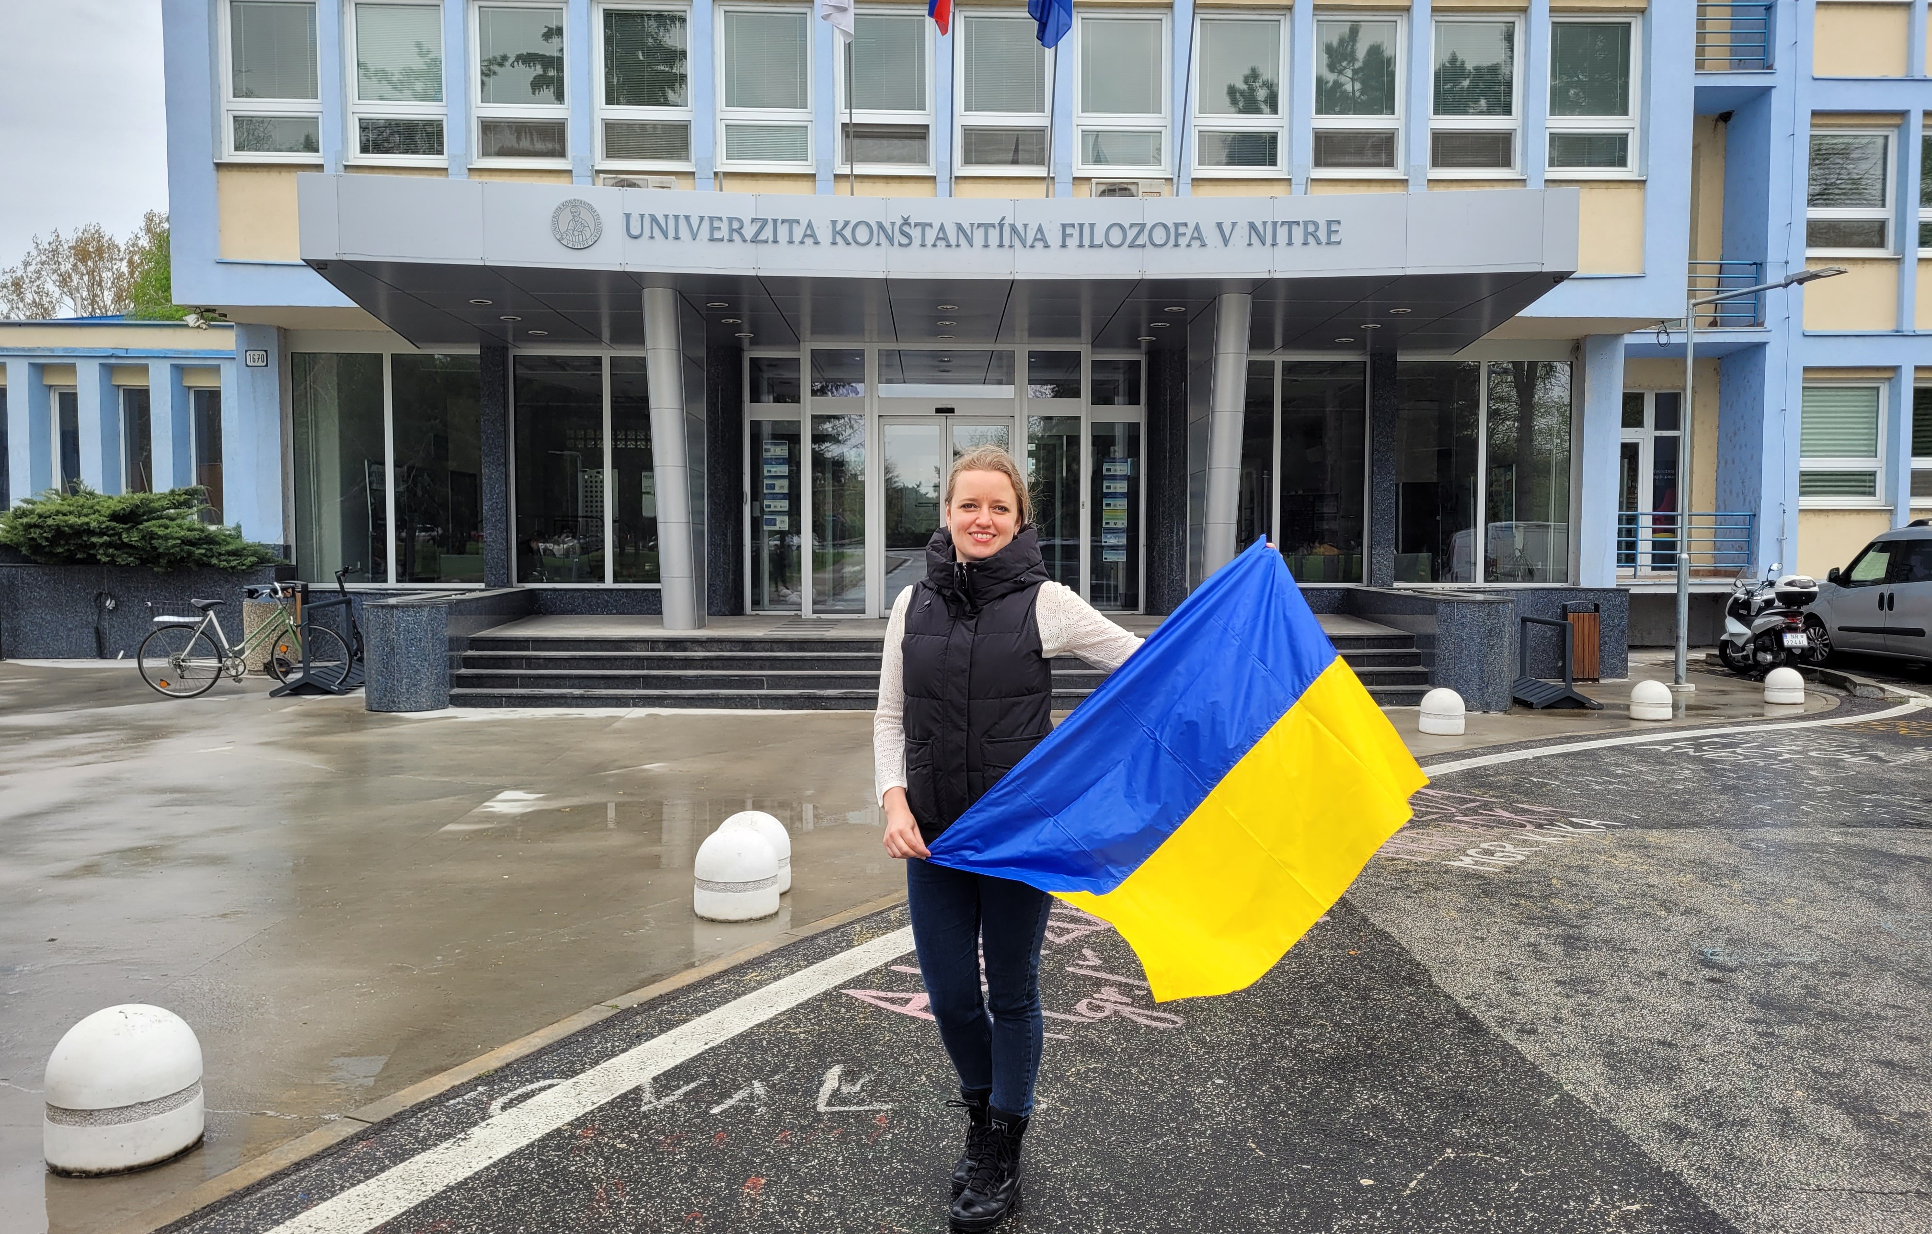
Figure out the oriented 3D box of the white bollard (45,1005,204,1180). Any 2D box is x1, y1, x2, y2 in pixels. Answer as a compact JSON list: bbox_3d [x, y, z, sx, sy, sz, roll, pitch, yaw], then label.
[{"bbox_3d":[-2.065,1.135,3.569,0.339,0.348,0.339,0,3,0],"label":"white bollard"}]

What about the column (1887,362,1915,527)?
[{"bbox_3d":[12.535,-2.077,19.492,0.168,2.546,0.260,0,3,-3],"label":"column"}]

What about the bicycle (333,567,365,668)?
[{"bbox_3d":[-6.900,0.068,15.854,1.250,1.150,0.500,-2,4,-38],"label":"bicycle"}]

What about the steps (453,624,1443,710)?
[{"bbox_3d":[-0.227,0.496,13.442,8.720,0.560,1.100,0,3,-1],"label":"steps"}]

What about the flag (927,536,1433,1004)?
[{"bbox_3d":[0.523,0.424,3.170,1.020,0.690,0.200,-43,0,1],"label":"flag"}]

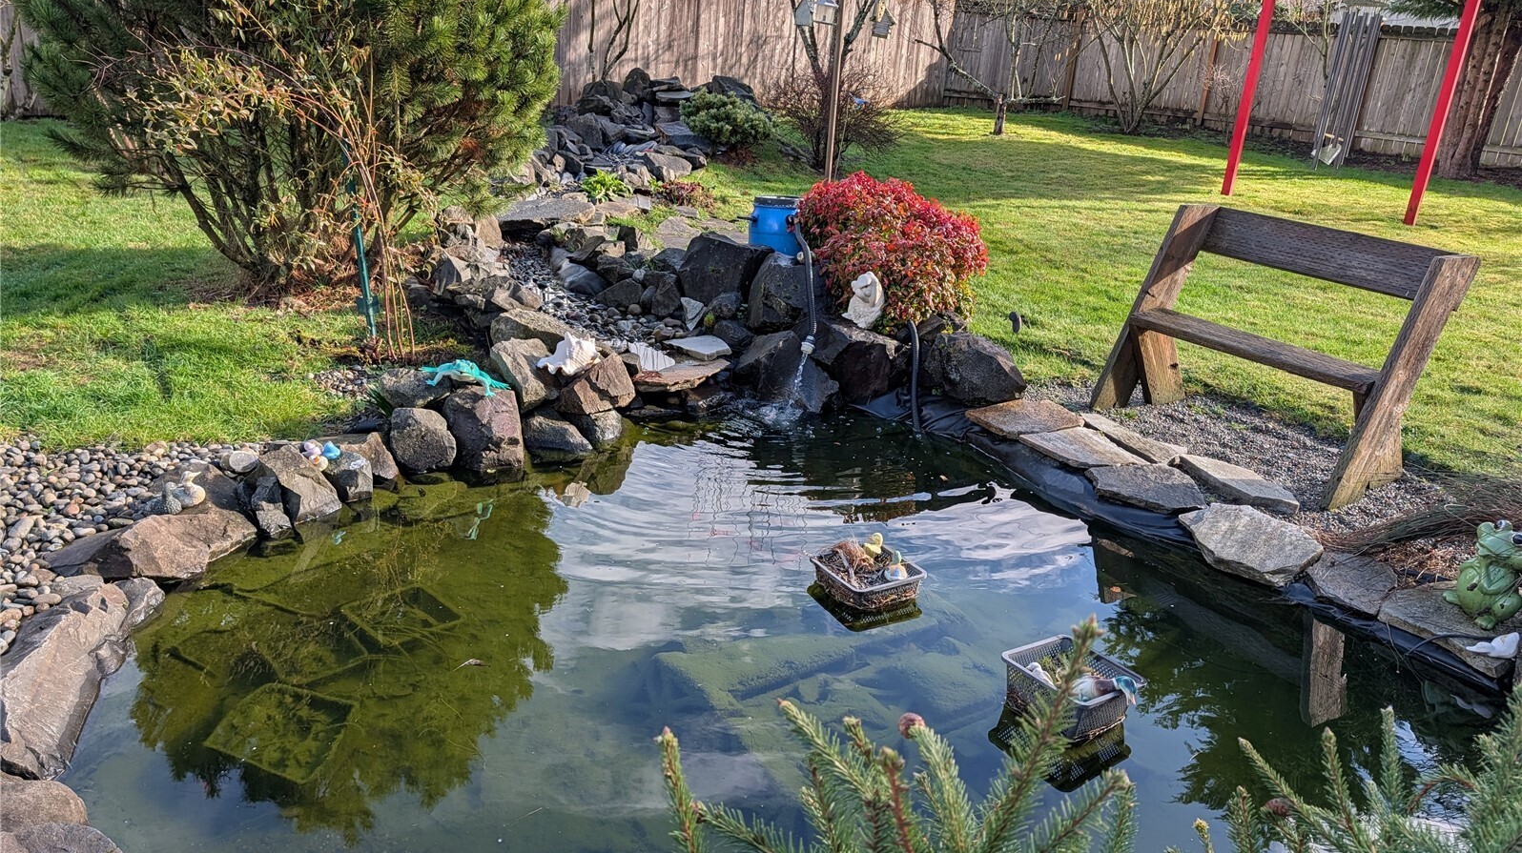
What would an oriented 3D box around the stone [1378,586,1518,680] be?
[{"bbox_3d":[2.170,0.616,3.266,0.442,0.050,0.413,-6,22,-27],"label":"stone"}]

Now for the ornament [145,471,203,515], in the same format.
[{"bbox_3d":[-1.757,0.199,3.164,0.155,0.120,0.110,7,19,7],"label":"ornament"}]

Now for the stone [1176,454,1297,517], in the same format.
[{"bbox_3d":[1.857,0.224,4.173,0.307,0.050,0.520,2,20,-8],"label":"stone"}]

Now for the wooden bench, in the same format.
[{"bbox_3d":[2.196,-0.377,4.586,0.698,0.936,1.188,-9,24,-33],"label":"wooden bench"}]

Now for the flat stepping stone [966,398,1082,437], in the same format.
[{"bbox_3d":[1.216,-0.029,4.858,0.575,0.045,0.353,-9,23,-34],"label":"flat stepping stone"}]

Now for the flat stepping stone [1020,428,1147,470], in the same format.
[{"bbox_3d":[1.406,0.112,4.491,0.420,0.045,0.443,-7,22,-28],"label":"flat stepping stone"}]

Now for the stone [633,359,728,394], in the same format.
[{"bbox_3d":[-0.368,-0.250,5.120,0.525,0.054,0.337,-5,22,-23],"label":"stone"}]

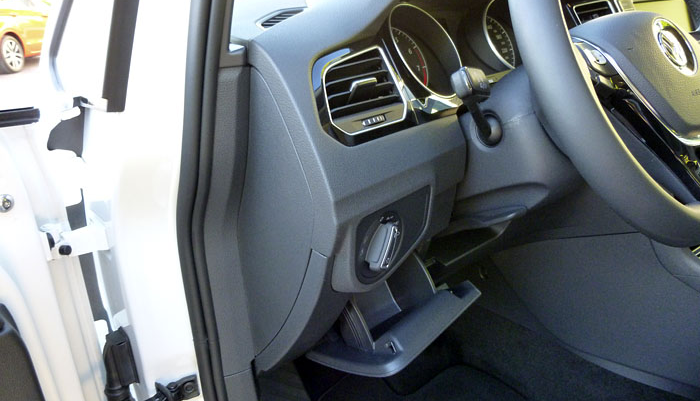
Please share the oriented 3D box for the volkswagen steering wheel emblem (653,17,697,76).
[{"bbox_3d":[0.273,-0.128,0.426,0.059,0.059,0.010,-20,-7,-34],"label":"volkswagen steering wheel emblem"}]

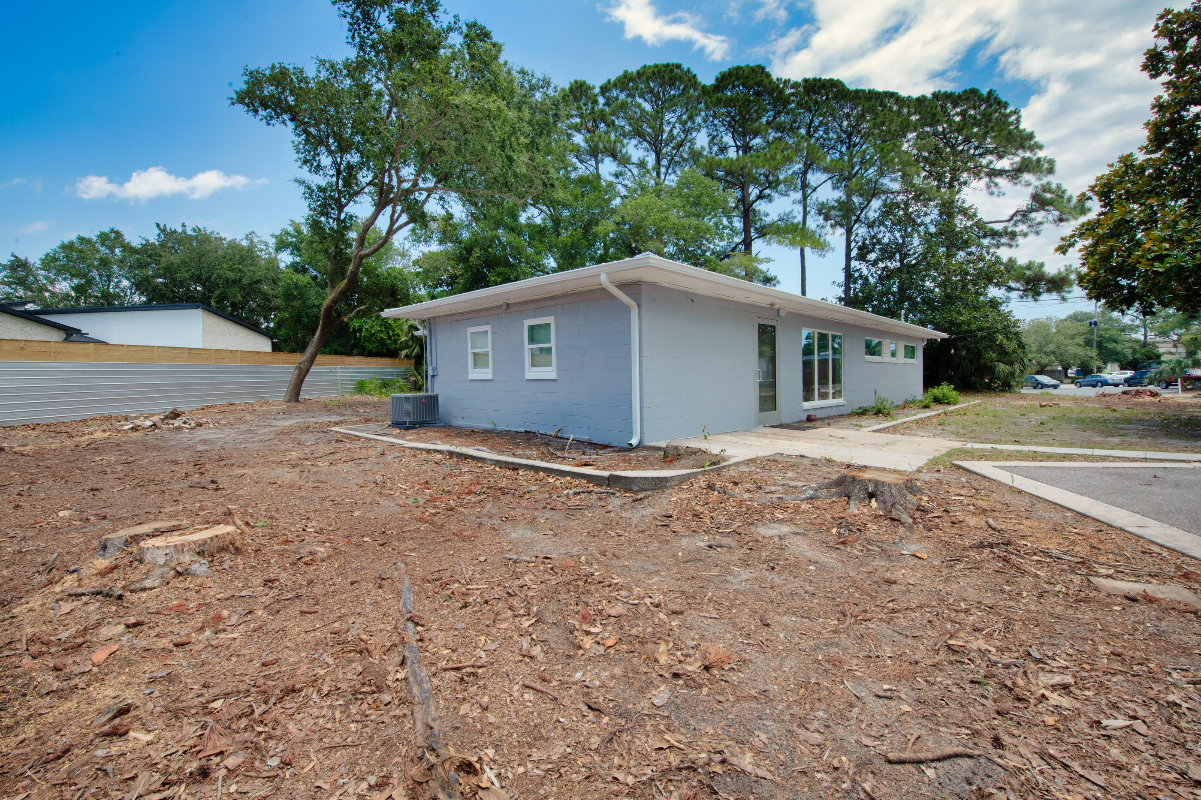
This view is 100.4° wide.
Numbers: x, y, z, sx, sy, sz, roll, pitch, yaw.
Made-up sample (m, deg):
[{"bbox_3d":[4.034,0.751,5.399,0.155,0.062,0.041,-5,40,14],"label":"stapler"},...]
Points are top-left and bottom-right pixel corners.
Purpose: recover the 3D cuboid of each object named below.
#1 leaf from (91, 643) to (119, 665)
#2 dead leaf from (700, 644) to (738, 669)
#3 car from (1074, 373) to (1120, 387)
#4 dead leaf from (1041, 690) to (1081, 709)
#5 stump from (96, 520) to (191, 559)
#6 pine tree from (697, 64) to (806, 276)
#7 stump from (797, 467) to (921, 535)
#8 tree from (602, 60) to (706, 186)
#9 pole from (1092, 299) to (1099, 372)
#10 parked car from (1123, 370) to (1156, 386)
[{"bbox_3d":[-2.406,1.223,2.413,0.080,0.025,0.185,-2,3,-25],"label":"leaf"},{"bbox_3d":[0.517,1.117,2.200,0.165,0.050,0.150,0,3,11],"label":"dead leaf"},{"bbox_3d":[53.410,-2.024,53.666,1.850,1.450,4.850,0,3,10],"label":"car"},{"bbox_3d":[1.715,1.116,1.870,0.085,0.030,0.120,-3,4,-44],"label":"dead leaf"},{"bbox_3d":[-3.320,1.028,3.720,0.440,0.160,0.500,1,3,25],"label":"stump"},{"bbox_3d":[9.517,-10.592,31.518,7.600,20.600,7.600,-1,3,0],"label":"pine tree"},{"bbox_3d":[2.500,0.850,4.660,1.050,0.280,1.050,1,3,29],"label":"stump"},{"bbox_3d":[3.689,-11.655,34.504,7.200,22.498,7.200,0,3,6],"label":"tree"},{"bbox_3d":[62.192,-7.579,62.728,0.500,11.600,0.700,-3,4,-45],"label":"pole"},{"bbox_3d":[58.820,-2.281,53.957,1.980,1.850,5.000,0,3,7],"label":"parked car"}]

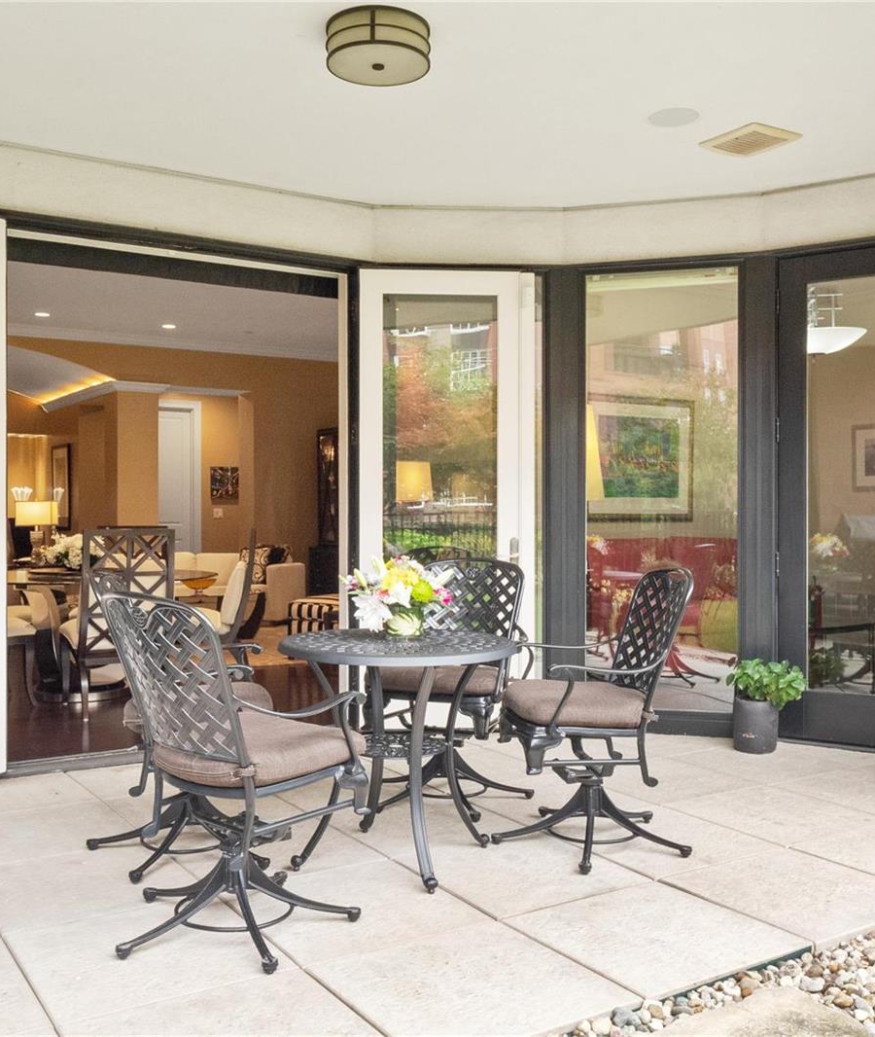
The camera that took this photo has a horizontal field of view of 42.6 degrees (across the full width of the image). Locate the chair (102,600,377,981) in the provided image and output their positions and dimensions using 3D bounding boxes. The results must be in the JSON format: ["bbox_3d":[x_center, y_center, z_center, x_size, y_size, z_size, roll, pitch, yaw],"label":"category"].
[{"bbox_3d":[-0.556,0.648,3.085,0.650,0.940,0.690,0,0,40],"label":"chair"}]

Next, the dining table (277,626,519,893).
[{"bbox_3d":[-0.133,0.776,3.790,0.810,0.730,0.810,0,0,0],"label":"dining table"}]

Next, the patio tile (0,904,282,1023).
[{"bbox_3d":[-0.753,1.138,2.921,0.595,0.030,0.595,-1,2,-33],"label":"patio tile"}]

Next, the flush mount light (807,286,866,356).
[{"bbox_3d":[2.180,-1.150,6.500,0.610,0.430,0.610,0,0,0],"label":"flush mount light"}]

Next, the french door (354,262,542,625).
[{"bbox_3d":[0.057,-0.100,5.890,0.900,2.390,0.060,0,0,-5],"label":"french door"}]

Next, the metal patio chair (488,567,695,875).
[{"bbox_3d":[0.531,0.635,3.847,0.690,0.940,0.650,0,0,-13],"label":"metal patio chair"}]

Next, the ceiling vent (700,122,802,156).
[{"bbox_3d":[1.356,-1.630,4.862,0.300,0.020,0.325,0,0,-31],"label":"ceiling vent"}]

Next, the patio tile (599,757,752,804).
[{"bbox_3d":[0.975,1.131,4.794,0.605,0.040,0.605,0,1,-33],"label":"patio tile"}]

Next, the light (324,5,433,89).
[{"bbox_3d":[-0.201,-1.612,3.835,0.352,0.120,0.352,0,0,0],"label":"light"}]

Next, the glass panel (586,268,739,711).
[{"bbox_3d":[1.119,-0.138,5.605,0.750,2.190,0.040,0,0,15],"label":"glass panel"}]

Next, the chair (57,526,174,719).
[{"bbox_3d":[-1.745,0.540,6.160,0.500,1.000,0.620,0,0,-29],"label":"chair"}]

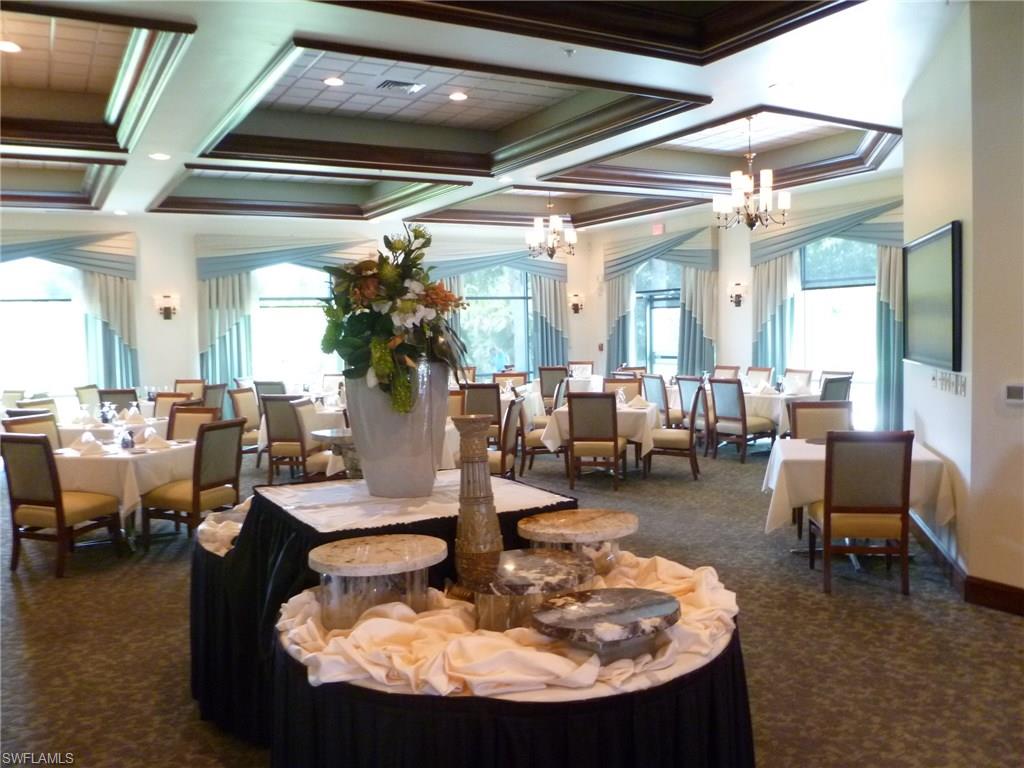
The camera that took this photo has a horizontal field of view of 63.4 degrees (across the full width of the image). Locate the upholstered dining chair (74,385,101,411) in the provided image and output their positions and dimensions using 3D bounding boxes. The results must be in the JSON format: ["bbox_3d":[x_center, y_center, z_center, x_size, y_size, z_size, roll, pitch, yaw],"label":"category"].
[{"bbox_3d":[-5.414,0.509,11.057,0.600,0.965,0.490,0,4,13],"label":"upholstered dining chair"}]

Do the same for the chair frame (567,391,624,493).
[{"bbox_3d":[0.880,0.552,8.429,0.520,0.980,0.600,0,4,16],"label":"chair frame"}]

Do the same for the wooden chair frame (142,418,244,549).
[{"bbox_3d":[-2.452,0.769,6.450,0.585,0.960,0.495,0,4,22],"label":"wooden chair frame"}]

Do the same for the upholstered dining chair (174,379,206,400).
[{"bbox_3d":[-4.763,0.437,11.836,0.490,0.965,0.600,0,4,16],"label":"upholstered dining chair"}]

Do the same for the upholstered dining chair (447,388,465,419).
[{"bbox_3d":[-0.794,0.571,8.618,0.490,0.965,0.600,0,4,16],"label":"upholstered dining chair"}]

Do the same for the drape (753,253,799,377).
[{"bbox_3d":[3.667,-0.533,11.467,0.160,2.540,0.900,-4,5,-28],"label":"drape"}]

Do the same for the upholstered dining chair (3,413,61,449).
[{"bbox_3d":[-3.855,0.770,7.072,0.580,0.965,0.490,0,4,14],"label":"upholstered dining chair"}]

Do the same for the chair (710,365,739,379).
[{"bbox_3d":[2.893,0.261,11.922,0.600,0.980,0.520,-4,5,-31],"label":"chair"}]

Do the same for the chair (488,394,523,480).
[{"bbox_3d":[-0.188,0.614,7.812,0.600,0.965,0.490,0,4,13],"label":"chair"}]

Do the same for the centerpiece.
[{"bbox_3d":[-0.481,-0.100,3.419,0.590,1.104,0.520,-2,4,-8],"label":"centerpiece"}]

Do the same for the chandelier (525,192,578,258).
[{"bbox_3d":[0.564,-2.395,12.165,0.780,1.080,0.780,-1,4,0],"label":"chandelier"}]

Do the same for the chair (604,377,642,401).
[{"bbox_3d":[1.245,0.458,9.669,0.520,0.980,0.600,0,4,18],"label":"chair"}]

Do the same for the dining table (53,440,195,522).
[{"bbox_3d":[-3.128,0.872,6.671,0.970,0.760,0.970,0,4,15],"label":"dining table"}]

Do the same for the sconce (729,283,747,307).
[{"bbox_3d":[3.360,-1.334,12.342,0.130,0.360,0.290,-4,5,-30],"label":"sconce"}]

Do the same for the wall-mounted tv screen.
[{"bbox_3d":[2.809,-0.568,5.624,0.070,0.860,1.600,0,4,16],"label":"wall-mounted tv screen"}]

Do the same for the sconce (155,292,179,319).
[{"bbox_3d":[-5.082,-1.158,12.220,0.330,0.370,0.160,-4,5,-28],"label":"sconce"}]

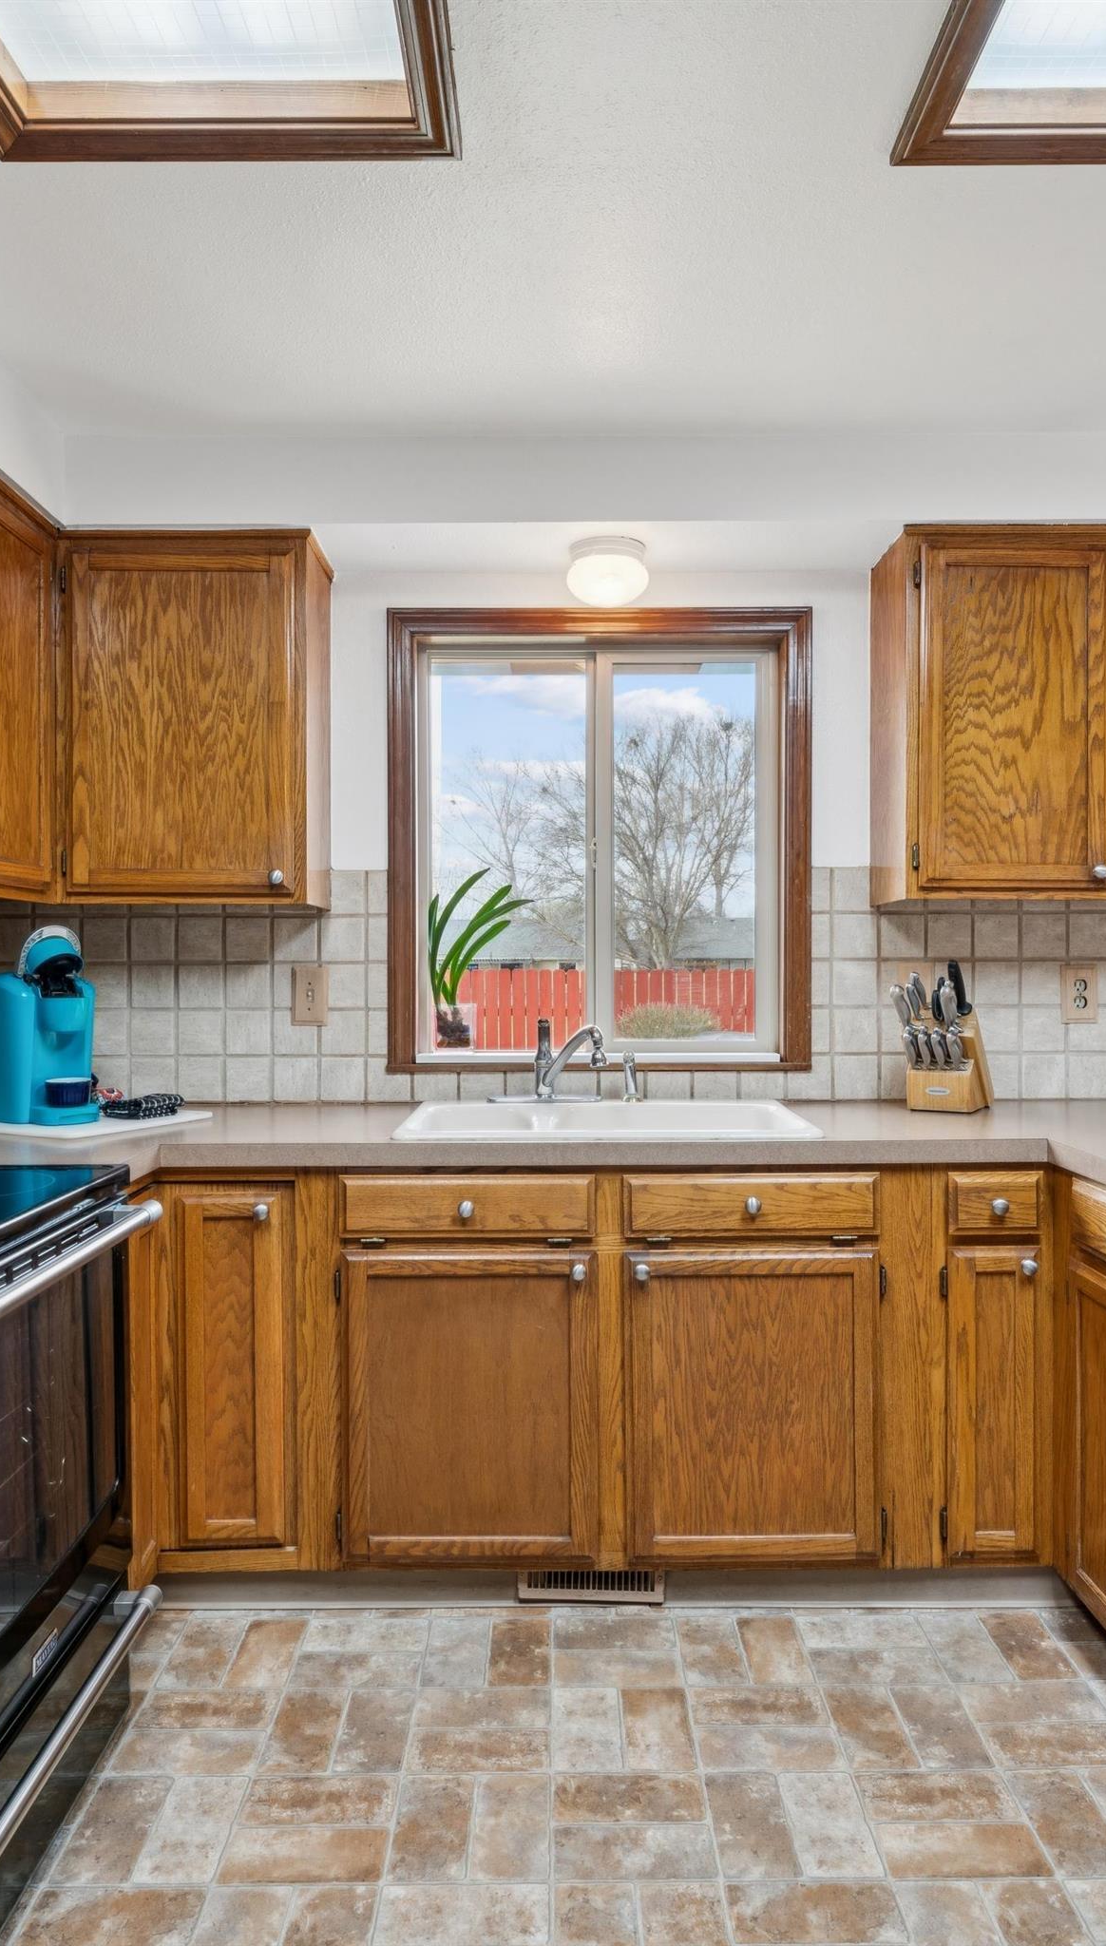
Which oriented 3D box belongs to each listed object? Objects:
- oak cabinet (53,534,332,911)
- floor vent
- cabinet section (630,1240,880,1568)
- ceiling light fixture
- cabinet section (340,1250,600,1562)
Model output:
[{"bbox_3d":[-0.797,-0.553,2.793,0.532,0.804,0.325,0,0,1],"label":"oak cabinet"},{"bbox_3d":[0.075,1.163,2.337,0.276,0.082,0.030,0,0,1],"label":"floor vent"},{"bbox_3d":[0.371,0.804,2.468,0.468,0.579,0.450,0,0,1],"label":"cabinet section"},{"bbox_3d":[0.126,-0.881,2.720,0.187,0.128,0.187,0,0,0],"label":"ceiling light fixture"},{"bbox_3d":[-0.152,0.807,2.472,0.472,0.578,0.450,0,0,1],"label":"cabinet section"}]

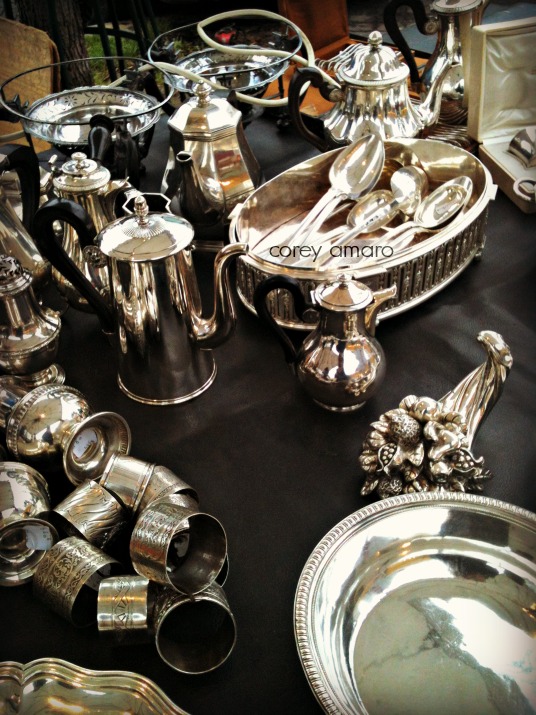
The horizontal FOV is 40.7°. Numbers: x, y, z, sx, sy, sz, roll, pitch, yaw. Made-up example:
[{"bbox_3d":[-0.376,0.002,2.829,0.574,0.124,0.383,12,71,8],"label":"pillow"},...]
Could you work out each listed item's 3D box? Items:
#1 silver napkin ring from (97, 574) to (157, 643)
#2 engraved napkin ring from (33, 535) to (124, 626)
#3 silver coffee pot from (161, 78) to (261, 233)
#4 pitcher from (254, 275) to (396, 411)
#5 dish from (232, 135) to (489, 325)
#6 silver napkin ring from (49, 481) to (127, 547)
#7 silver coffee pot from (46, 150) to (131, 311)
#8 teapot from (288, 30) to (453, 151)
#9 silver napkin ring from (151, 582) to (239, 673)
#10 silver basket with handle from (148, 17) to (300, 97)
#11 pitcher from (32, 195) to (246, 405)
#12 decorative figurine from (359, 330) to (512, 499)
[{"bbox_3d":[-0.096,0.167,0.496,0.033,0.046,0.046,0,42,-3],"label":"silver napkin ring"},{"bbox_3d":[-0.132,0.157,0.506,0.038,0.049,0.049,19,45,29],"label":"engraved napkin ring"},{"bbox_3d":[-0.068,-0.237,0.849,0.117,0.183,0.180,8,42,10],"label":"silver coffee pot"},{"bbox_3d":[0.055,-0.015,0.693,0.138,0.148,0.086,-8,40,-6],"label":"pitcher"},{"bbox_3d":[0.118,-0.159,0.870,0.258,0.071,0.389,27,47,31],"label":"dish"},{"bbox_3d":[-0.148,0.133,0.605,0.051,0.051,0.042,31,51,34],"label":"silver napkin ring"},{"bbox_3d":[-0.214,-0.155,0.854,0.130,0.178,0.115,0,40,4],"label":"silver coffee pot"},{"bbox_3d":[0.163,-0.440,1.163,0.281,0.158,0.161,-13,41,-11],"label":"teapot"},{"bbox_3d":[-0.052,0.193,0.516,0.054,0.054,0.039,-13,6,-11],"label":"silver napkin ring"},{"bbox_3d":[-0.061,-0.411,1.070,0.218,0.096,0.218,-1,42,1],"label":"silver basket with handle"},{"bbox_3d":[-0.108,-0.059,0.646,0.186,0.189,0.097,5,42,7],"label":"pitcher"},{"bbox_3d":[0.169,0.049,0.671,0.107,0.069,0.203,19,45,24],"label":"decorative figurine"}]

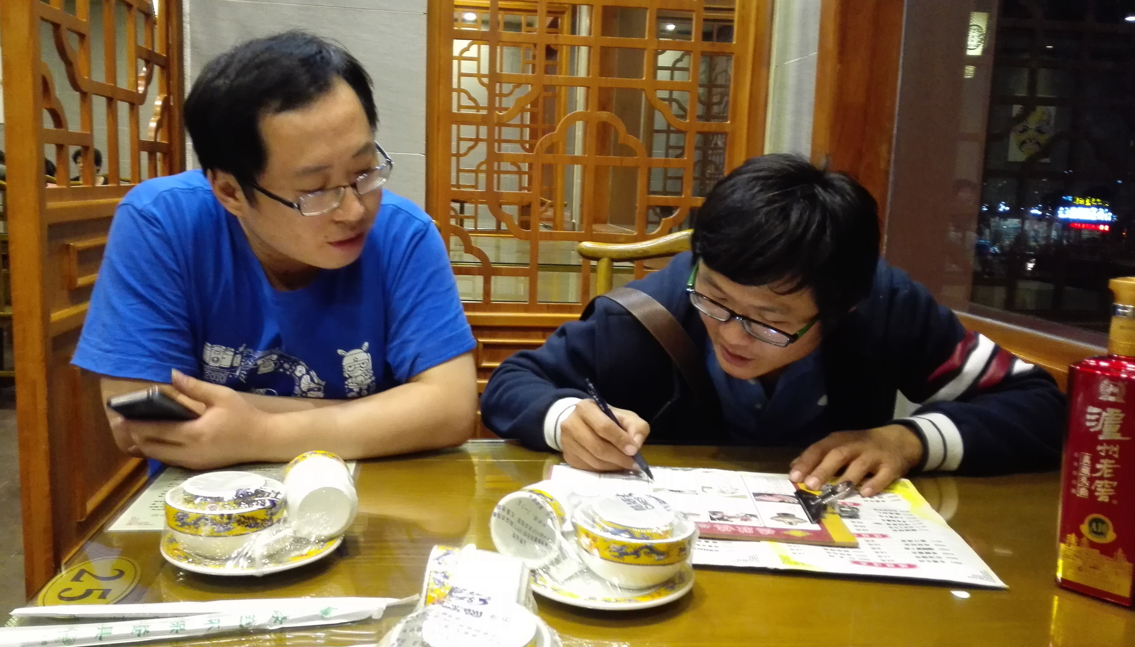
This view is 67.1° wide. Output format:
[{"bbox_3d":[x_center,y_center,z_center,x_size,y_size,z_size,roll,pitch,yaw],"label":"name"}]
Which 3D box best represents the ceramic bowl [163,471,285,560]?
[{"bbox_3d":[-0.287,0.165,0.725,0.099,0.050,0.099,2,8,0],"label":"ceramic bowl"}]

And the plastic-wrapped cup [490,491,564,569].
[{"bbox_3d":[-0.026,0.174,0.755,0.068,0.068,0.058,5,7,20],"label":"plastic-wrapped cup"}]

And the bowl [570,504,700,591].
[{"bbox_3d":[0.054,0.182,0.704,0.100,0.049,0.100,2,8,0],"label":"bowl"}]

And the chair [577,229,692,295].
[{"bbox_3d":[0.311,0.371,1.400,0.570,1.030,0.540,1,9,-9],"label":"chair"}]

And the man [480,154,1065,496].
[{"bbox_3d":[0.242,0.344,1.215,0.710,1.100,0.750,3,8,6],"label":"man"}]

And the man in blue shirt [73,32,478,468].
[{"bbox_3d":[-0.386,0.266,1.204,0.520,1.240,0.640,1,9,-6],"label":"man in blue shirt"}]

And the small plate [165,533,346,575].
[{"bbox_3d":[-0.278,0.199,0.754,0.148,0.021,0.148,1,9,-9],"label":"small plate"}]

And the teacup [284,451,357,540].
[{"bbox_3d":[-0.230,0.164,0.804,0.068,0.068,0.060,-2,15,-21],"label":"teacup"}]

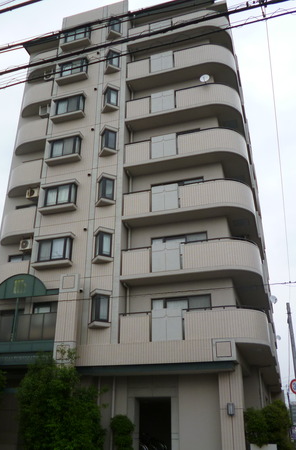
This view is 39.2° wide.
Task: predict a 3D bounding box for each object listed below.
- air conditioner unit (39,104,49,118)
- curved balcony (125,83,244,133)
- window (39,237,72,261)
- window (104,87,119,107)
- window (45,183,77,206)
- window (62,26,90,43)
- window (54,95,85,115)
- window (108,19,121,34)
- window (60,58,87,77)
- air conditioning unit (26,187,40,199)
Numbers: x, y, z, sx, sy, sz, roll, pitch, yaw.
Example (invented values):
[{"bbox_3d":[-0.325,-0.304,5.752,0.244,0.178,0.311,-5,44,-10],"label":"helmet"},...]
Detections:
[{"bbox_3d":[-6.066,-6.599,24.242,0.580,0.750,0.300,-8,-27,15],"label":"air conditioner unit"},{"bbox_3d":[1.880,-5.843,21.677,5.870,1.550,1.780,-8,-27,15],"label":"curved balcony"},{"bbox_3d":[-4.300,1.202,19.334,1.496,1.092,0.364,-8,-27,15],"label":"window"},{"bbox_3d":[-1.927,-6.546,21.495,0.784,1.059,0.344,-8,-28,16],"label":"window"},{"bbox_3d":[-4.298,-1.389,20.593,1.496,1.092,0.364,-8,-27,15],"label":"window"},{"bbox_3d":[-4.236,-11.481,25.233,1.550,1.140,0.350,-8,-27,15],"label":"window"},{"bbox_3d":[-4.295,-6.552,23.102,1.496,1.092,0.364,-8,-27,15],"label":"window"},{"bbox_3d":[-2.042,-11.918,24.939,0.788,1.183,0.374,-8,-27,15],"label":"window"},{"bbox_3d":[-4.293,-9.061,24.322,1.496,1.092,0.364,-8,-27,15],"label":"window"},{"bbox_3d":[-6.010,-1.645,22.057,0.788,0.546,0.283,-8,-27,15],"label":"air conditioning unit"}]

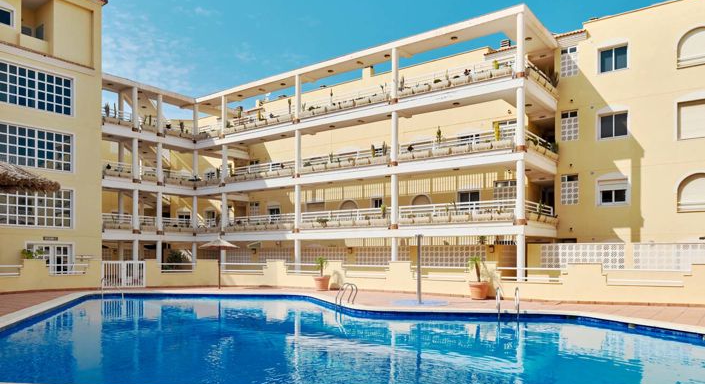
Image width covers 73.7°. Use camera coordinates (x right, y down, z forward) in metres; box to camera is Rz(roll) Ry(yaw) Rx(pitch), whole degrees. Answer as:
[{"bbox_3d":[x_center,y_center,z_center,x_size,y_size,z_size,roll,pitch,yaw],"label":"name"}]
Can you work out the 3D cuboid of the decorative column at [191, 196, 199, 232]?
[{"bbox_3d":[-10.051,1.431,29.900,0.350,2.417,0.350,-5,-8,34],"label":"decorative column"}]

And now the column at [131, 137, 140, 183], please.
[{"bbox_3d":[-12.422,-1.803,26.904,0.350,2.633,0.350,-4,-8,34],"label":"column"}]

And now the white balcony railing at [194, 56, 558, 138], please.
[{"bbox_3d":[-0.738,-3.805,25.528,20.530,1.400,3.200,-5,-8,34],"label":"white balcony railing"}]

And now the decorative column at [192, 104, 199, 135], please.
[{"bbox_3d":[-9.535,-4.260,28.600,0.340,2.300,0.340,-3,-4,44],"label":"decorative column"}]

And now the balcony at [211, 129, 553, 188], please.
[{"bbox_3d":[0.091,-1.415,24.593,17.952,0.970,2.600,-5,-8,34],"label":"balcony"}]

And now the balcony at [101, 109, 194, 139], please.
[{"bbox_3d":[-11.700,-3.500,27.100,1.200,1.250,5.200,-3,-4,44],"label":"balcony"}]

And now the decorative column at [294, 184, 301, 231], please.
[{"bbox_3d":[-2.937,0.855,25.102,0.350,2.617,0.350,0,-7,0],"label":"decorative column"}]

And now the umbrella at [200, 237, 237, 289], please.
[{"bbox_3d":[-6.056,3.256,21.400,1.880,2.370,1.880,0,-3,0],"label":"umbrella"}]

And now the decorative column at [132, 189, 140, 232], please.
[{"bbox_3d":[-12.041,1.087,26.200,0.340,2.400,0.340,-3,-5,41],"label":"decorative column"}]

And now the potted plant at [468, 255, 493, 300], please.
[{"bbox_3d":[4.120,2.779,15.150,0.700,1.400,0.680,-2,-4,35],"label":"potted plant"}]

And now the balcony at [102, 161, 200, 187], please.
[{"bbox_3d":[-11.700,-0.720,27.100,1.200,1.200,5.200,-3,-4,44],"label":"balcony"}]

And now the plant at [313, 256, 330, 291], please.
[{"bbox_3d":[-1.150,3.052,17.600,0.670,1.320,0.660,0,-3,0],"label":"plant"}]

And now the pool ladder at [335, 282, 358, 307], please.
[{"bbox_3d":[-0.193,3.325,15.100,0.600,0.800,0.530,2,-4,-25],"label":"pool ladder"}]

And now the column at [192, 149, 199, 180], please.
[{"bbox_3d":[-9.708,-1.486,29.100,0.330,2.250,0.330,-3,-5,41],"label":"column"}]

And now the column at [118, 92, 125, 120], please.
[{"bbox_3d":[-13.319,-4.613,27.100,0.330,2.400,0.330,-3,-4,44],"label":"column"}]

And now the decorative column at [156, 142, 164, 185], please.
[{"bbox_3d":[-11.478,-1.704,28.097,0.350,2.630,0.350,-4,-8,34],"label":"decorative column"}]

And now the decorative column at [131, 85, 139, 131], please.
[{"bbox_3d":[-11.923,-4.556,25.800,0.360,2.450,0.360,-3,-4,44],"label":"decorative column"}]

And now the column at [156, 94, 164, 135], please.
[{"bbox_3d":[-11.141,-4.432,27.300,0.330,2.370,0.330,-3,-5,41],"label":"column"}]

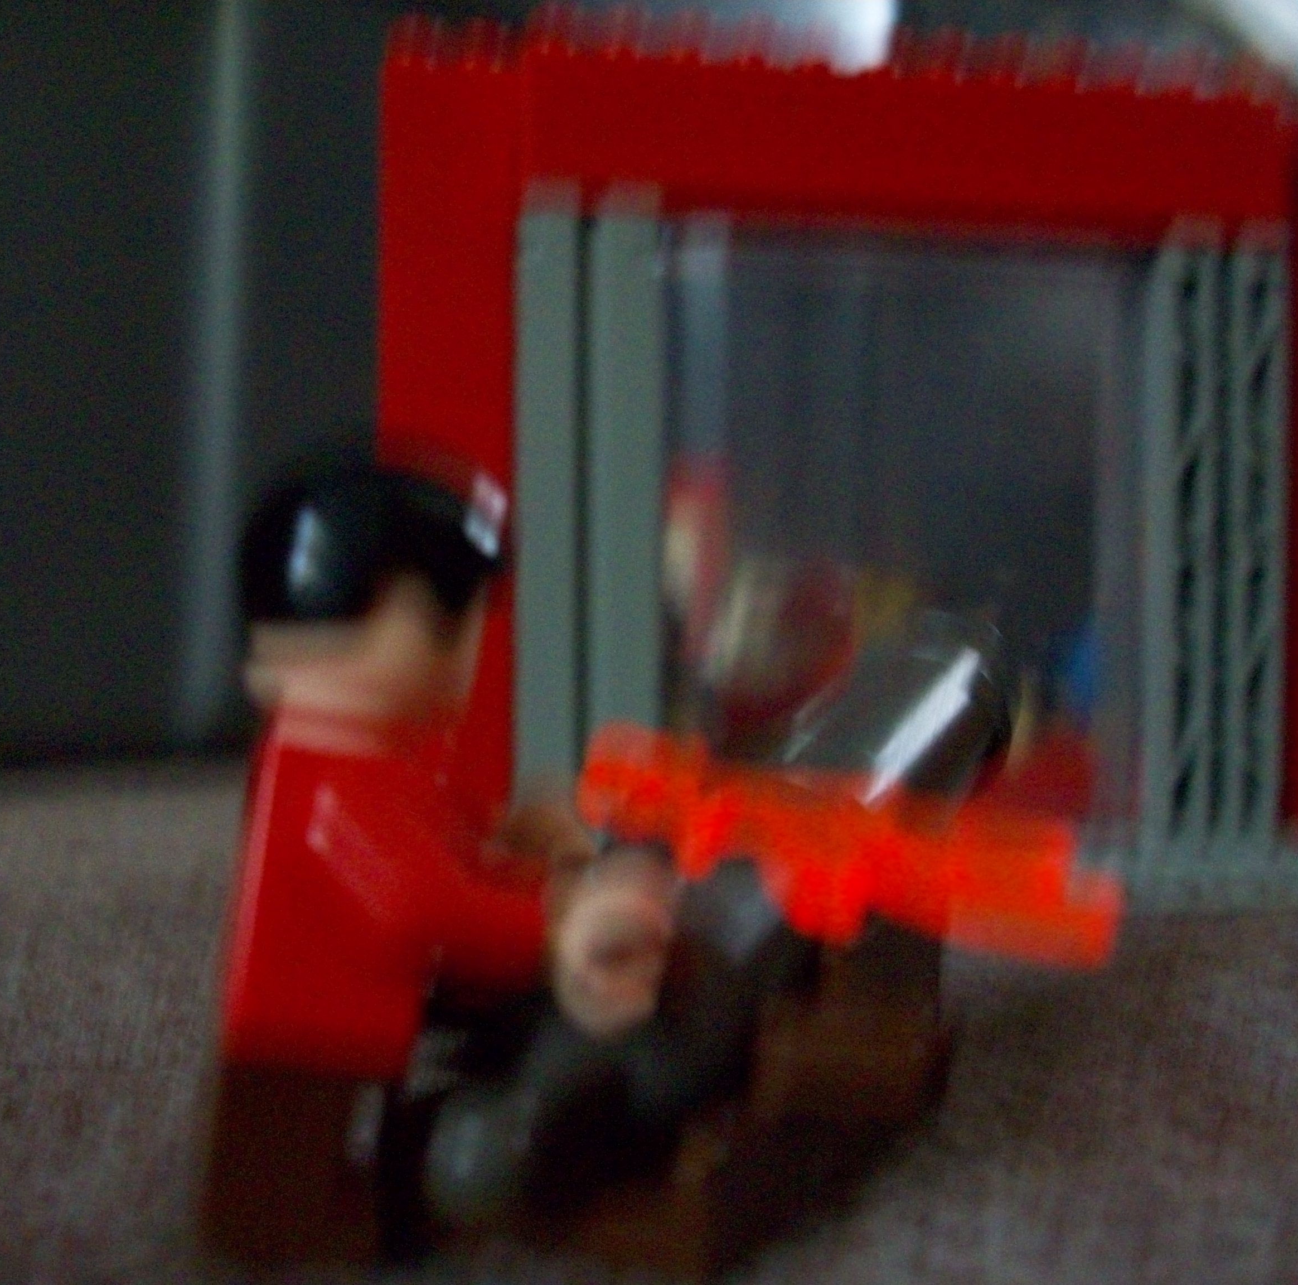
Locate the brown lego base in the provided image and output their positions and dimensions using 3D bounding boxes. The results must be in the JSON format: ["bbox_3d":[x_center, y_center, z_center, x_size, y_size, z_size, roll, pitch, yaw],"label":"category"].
[{"bbox_3d":[-0.003,0.020,0.079,0.029,0.011,0.021,0,1,0],"label":"brown lego base"}]

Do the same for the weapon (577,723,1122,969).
[{"bbox_3d":[0.009,0.009,0.079,0.024,0.007,0.005,16,-2,-12],"label":"weapon"}]

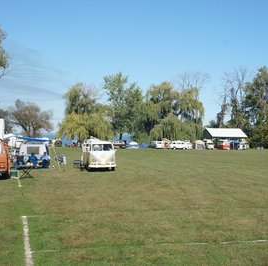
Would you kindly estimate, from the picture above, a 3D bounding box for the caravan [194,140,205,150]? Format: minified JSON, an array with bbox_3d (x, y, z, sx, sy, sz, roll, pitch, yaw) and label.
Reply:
[{"bbox_3d":[15.200,2.830,118.500,2.300,2.150,2.900,0,0,0],"label":"caravan"}]

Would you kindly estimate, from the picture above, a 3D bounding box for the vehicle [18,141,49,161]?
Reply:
[{"bbox_3d":[-7.250,1.500,37.100,1.800,1.950,4.400,0,0,-5],"label":"vehicle"}]

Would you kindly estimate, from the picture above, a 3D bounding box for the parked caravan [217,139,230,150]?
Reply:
[{"bbox_3d":[20.950,2.850,119.000,1.800,2.200,4.400,0,0,-10],"label":"parked caravan"}]

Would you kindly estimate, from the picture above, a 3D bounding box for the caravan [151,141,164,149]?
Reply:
[{"bbox_3d":[6.400,2.750,117.000,4.500,1.950,1.800,0,0,0],"label":"caravan"}]

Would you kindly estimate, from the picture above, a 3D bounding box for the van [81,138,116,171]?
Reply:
[{"bbox_3d":[-2.460,1.400,35.000,1.780,2.200,4.300,0,0,-12],"label":"van"}]

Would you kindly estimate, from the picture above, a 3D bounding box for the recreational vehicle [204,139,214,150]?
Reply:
[{"bbox_3d":[17.750,2.740,119.500,1.900,2.400,4.600,0,0,-2],"label":"recreational vehicle"}]

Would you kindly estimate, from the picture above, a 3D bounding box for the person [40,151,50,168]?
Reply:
[{"bbox_3d":[-5.880,1.760,33.800,0.800,1.200,0.620,0,0,-9],"label":"person"}]

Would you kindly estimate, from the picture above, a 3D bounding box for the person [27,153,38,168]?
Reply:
[{"bbox_3d":[-6.650,1.820,33.500,0.620,1.070,0.750,0,0,-9],"label":"person"}]

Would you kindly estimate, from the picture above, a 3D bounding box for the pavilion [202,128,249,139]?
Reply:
[{"bbox_3d":[23.200,1.500,133.000,10.200,5.100,7.800,0,0,-17],"label":"pavilion"}]

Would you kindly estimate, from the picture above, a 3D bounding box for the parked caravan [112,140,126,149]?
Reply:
[{"bbox_3d":[-4.100,2.800,119.000,4.500,1.950,1.800,0,0,0],"label":"parked caravan"}]

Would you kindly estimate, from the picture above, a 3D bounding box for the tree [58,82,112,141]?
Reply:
[{"bbox_3d":[-12.300,-4.400,130.000,13.700,16.600,13.700,0,0,0],"label":"tree"}]

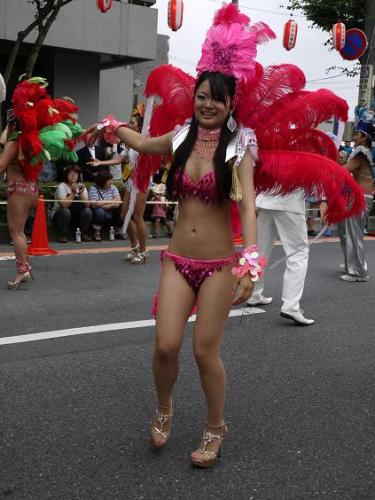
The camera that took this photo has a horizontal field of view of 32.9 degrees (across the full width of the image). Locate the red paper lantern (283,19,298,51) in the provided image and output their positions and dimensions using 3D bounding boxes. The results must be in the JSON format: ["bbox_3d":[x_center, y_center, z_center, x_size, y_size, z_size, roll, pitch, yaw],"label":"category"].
[{"bbox_3d":[1.615,-3.375,9.966,0.215,0.470,0.215,2,10,0],"label":"red paper lantern"}]

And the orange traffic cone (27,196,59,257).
[{"bbox_3d":[-1.763,-0.314,7.789,0.360,0.690,0.360,0,10,-13],"label":"orange traffic cone"}]

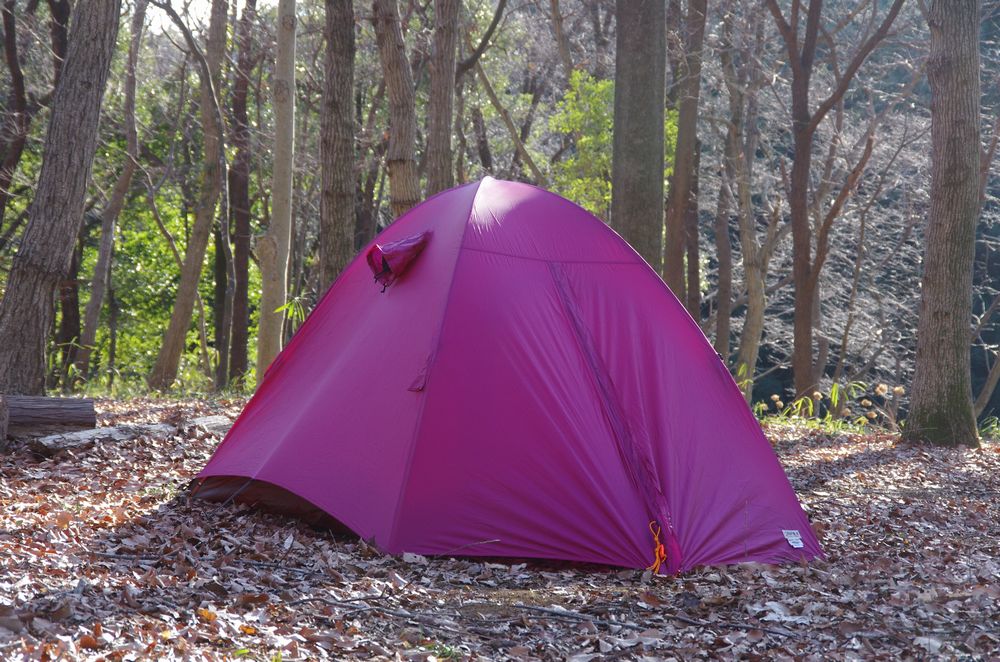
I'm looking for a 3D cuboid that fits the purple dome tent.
[{"bbox_3d":[0.018,0.073,8.860,1.600,1.240,2.200,1,1,-24],"label":"purple dome tent"}]

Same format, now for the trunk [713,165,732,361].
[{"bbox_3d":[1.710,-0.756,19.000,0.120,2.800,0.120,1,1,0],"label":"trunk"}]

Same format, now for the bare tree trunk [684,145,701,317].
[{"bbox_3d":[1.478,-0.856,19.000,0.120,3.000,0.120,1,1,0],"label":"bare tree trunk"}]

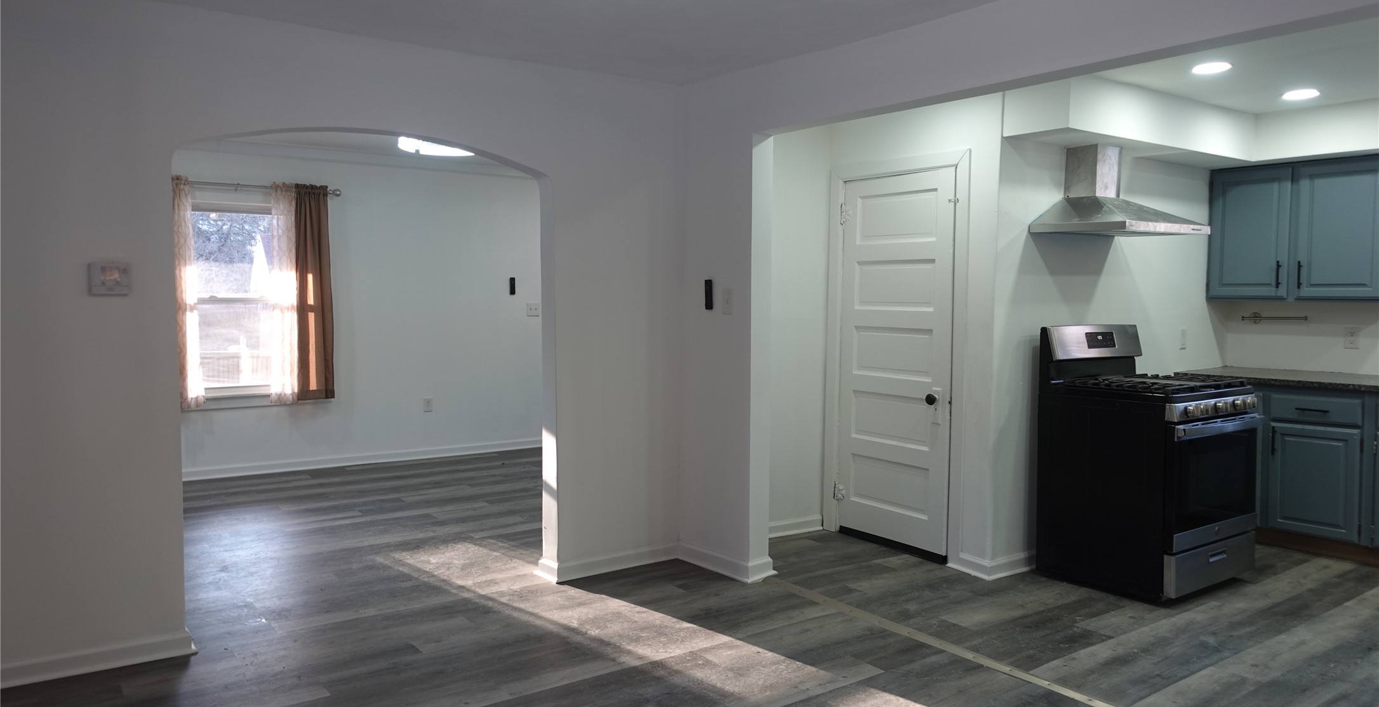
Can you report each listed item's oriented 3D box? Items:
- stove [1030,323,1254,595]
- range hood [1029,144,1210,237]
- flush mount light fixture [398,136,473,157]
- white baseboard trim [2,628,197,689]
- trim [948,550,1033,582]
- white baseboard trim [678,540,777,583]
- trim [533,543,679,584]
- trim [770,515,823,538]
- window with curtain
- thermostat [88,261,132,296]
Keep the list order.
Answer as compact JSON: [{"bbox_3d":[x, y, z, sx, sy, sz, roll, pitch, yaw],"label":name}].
[{"bbox_3d":[2.230,0.482,4.439,0.757,1.203,0.725,-3,5,-36],"label":"stove"},{"bbox_3d":[2.098,-0.796,4.457,0.765,0.440,0.481,-3,5,-36],"label":"range hood"},{"bbox_3d":[-1.523,-1.340,5.683,0.500,0.165,0.500,-3,5,-36],"label":"flush mount light fixture"},{"bbox_3d":[-2.178,1.099,3.282,0.745,0.090,0.040,-2,5,-33],"label":"white baseboard trim"},{"bbox_3d":[1.497,1.026,4.596,0.330,0.090,0.280,-3,5,-36],"label":"trim"},{"bbox_3d":[0.198,1.020,4.589,0.242,0.090,0.515,-3,5,-36],"label":"white baseboard trim"},{"bbox_3d":[-0.402,1.017,4.595,0.715,0.090,0.205,-3,5,-36],"label":"trim"},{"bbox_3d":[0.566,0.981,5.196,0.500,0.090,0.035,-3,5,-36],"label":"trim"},{"bbox_3d":[-3.187,-0.422,6.618,1.220,1.640,0.130,-3,5,-36],"label":"window with curtain"},{"bbox_3d":[-2.051,-0.265,3.259,0.128,0.114,0.035,-3,5,-36],"label":"thermostat"}]

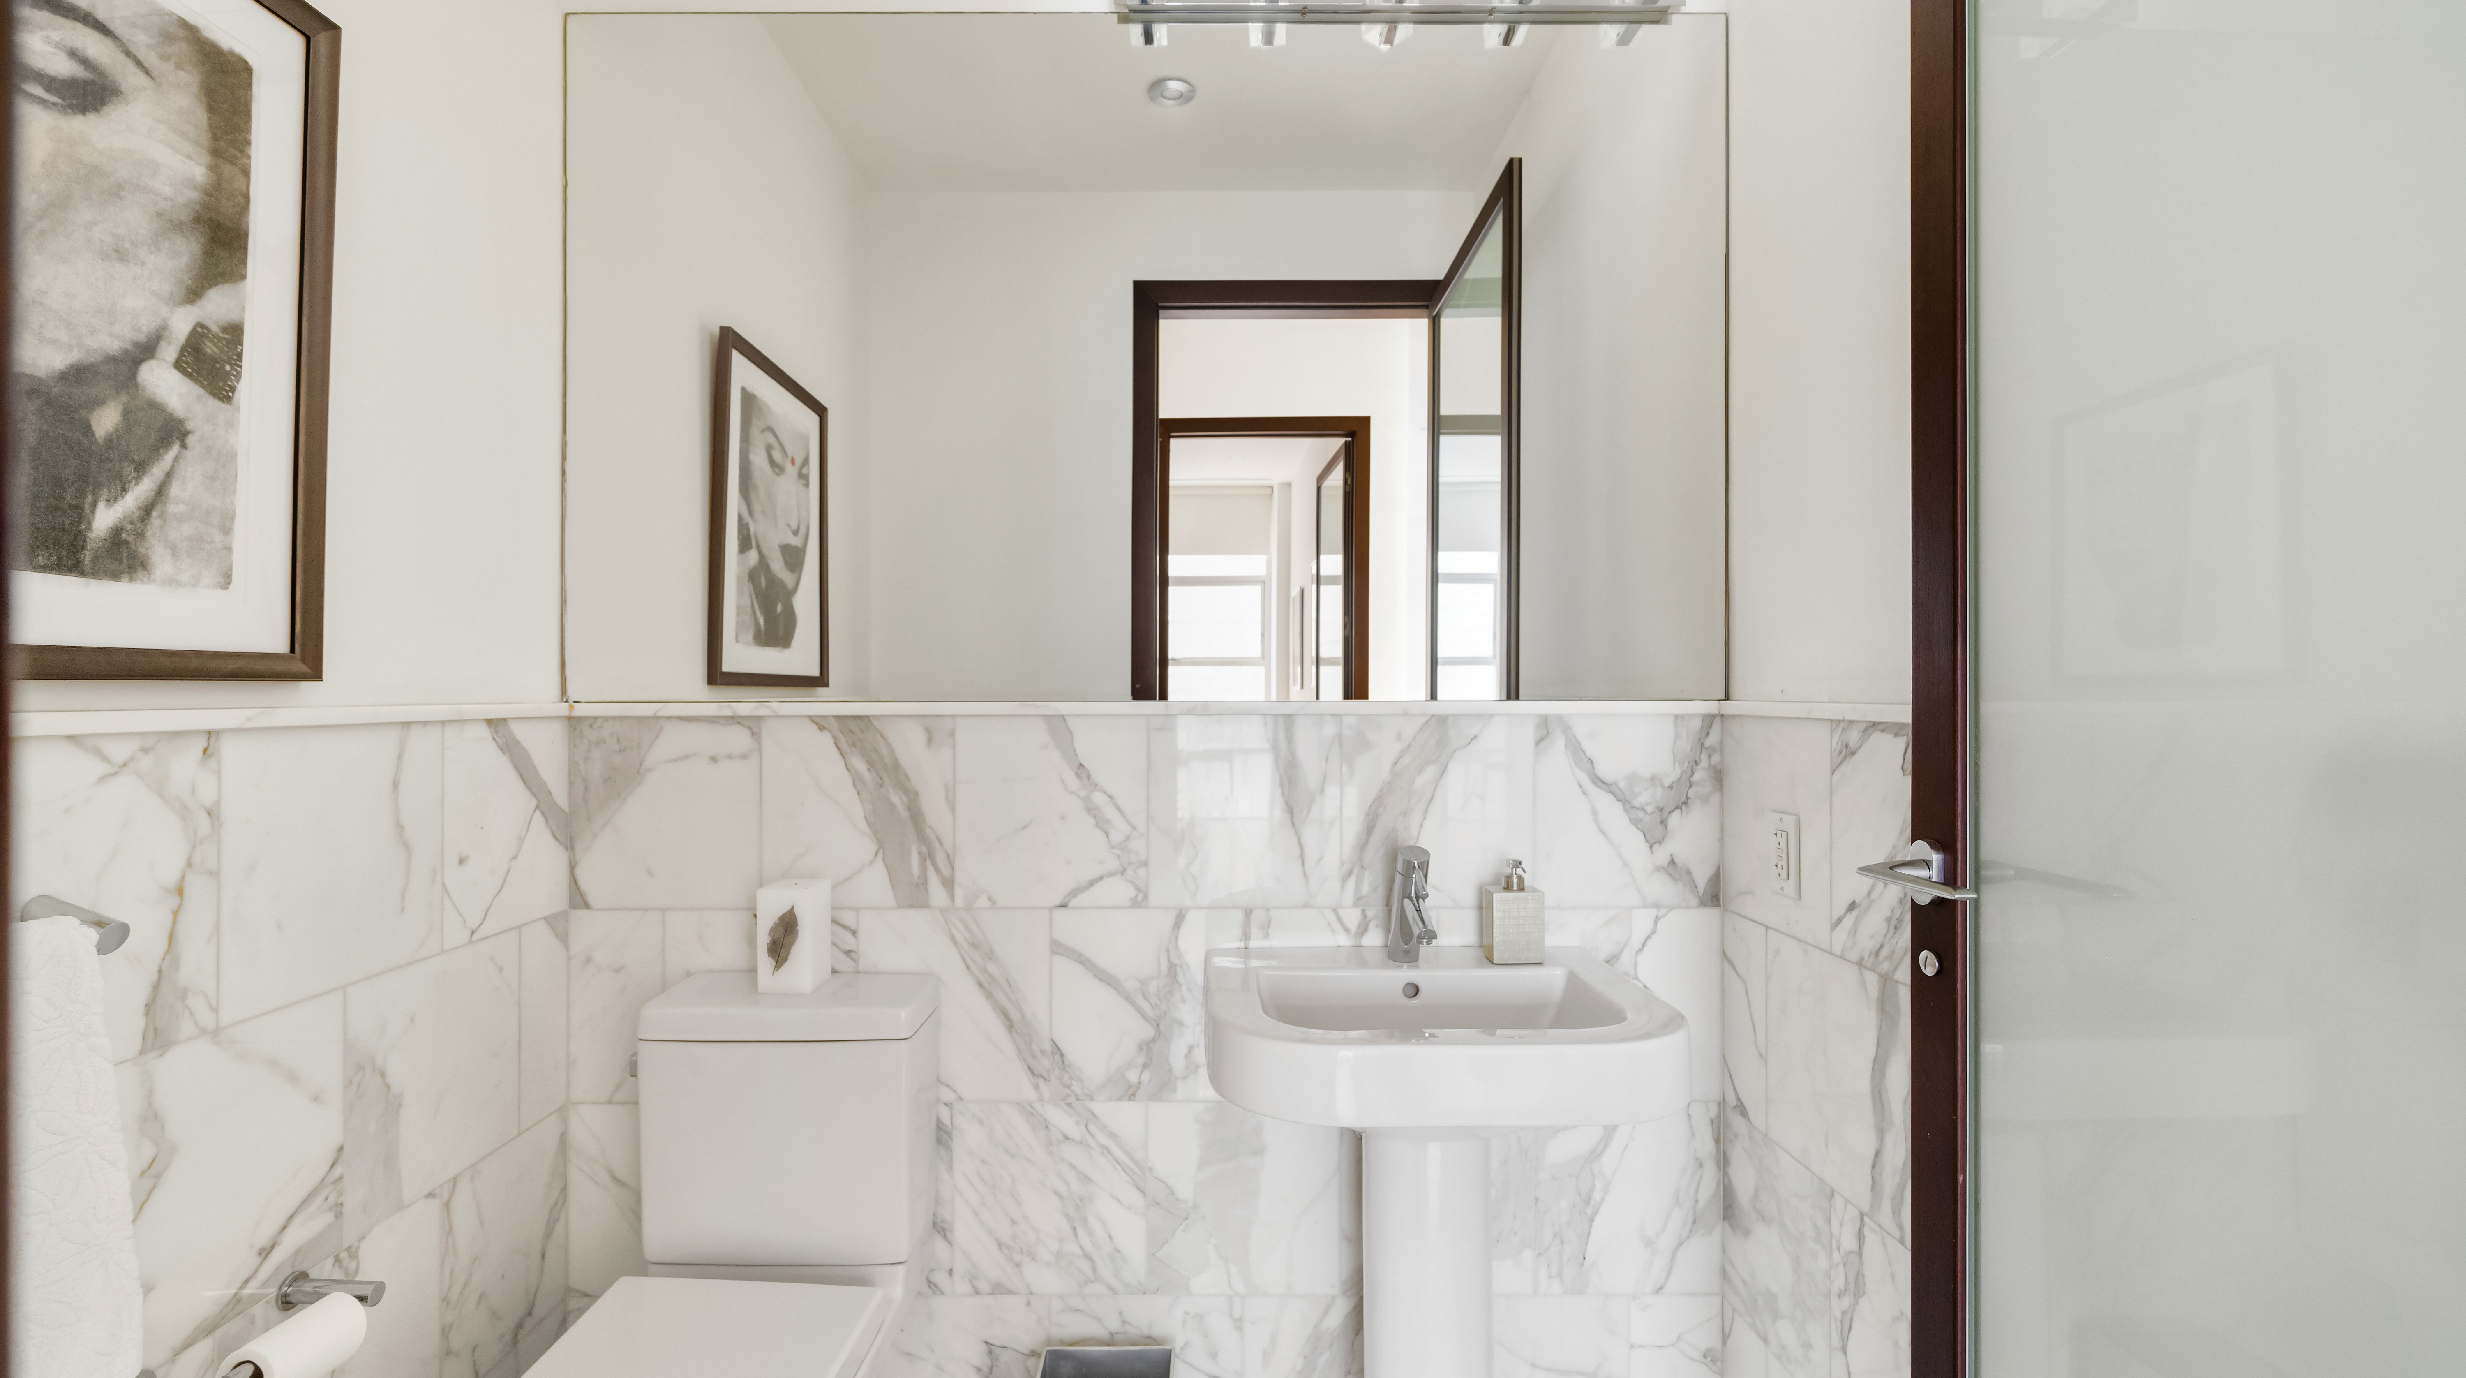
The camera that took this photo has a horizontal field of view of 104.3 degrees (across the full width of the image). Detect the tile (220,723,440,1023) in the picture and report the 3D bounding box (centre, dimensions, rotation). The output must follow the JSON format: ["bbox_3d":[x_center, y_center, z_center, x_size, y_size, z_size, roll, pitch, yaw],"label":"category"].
[{"bbox_3d":[-1.042,0.196,1.119,0.012,0.304,0.286,0,0,-2],"label":"tile"}]

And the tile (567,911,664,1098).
[{"bbox_3d":[-0.973,0.500,1.518,0.152,0.305,0.010,0,0,0],"label":"tile"}]

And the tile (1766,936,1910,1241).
[{"bbox_3d":[0.787,0.498,1.246,0.015,0.304,0.290,0,0,-2],"label":"tile"}]

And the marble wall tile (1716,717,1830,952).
[{"bbox_3d":[0.782,0.195,1.379,0.015,0.304,0.263,0,0,-2],"label":"marble wall tile"}]

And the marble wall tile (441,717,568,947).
[{"bbox_3d":[-1.049,0.196,1.387,0.012,0.304,0.251,0,0,-2],"label":"marble wall tile"}]

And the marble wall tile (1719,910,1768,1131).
[{"bbox_3d":[0.780,0.500,1.449,0.012,0.304,0.121,0,0,2],"label":"marble wall tile"}]

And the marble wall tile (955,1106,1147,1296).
[{"bbox_3d":[-0.287,0.804,1.518,0.308,0.306,0.010,0,0,0],"label":"marble wall tile"}]

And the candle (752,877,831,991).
[{"bbox_3d":[-0.653,0.368,1.432,0.077,0.150,0.076,0,0,0],"label":"candle"}]

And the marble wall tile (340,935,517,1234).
[{"bbox_3d":[-1.046,0.500,1.261,0.012,0.304,0.286,0,0,-2],"label":"marble wall tile"}]

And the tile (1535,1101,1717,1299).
[{"bbox_3d":[0.623,0.804,1.520,0.295,0.305,0.015,0,0,0],"label":"tile"}]

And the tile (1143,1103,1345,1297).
[{"bbox_3d":[0.018,0.804,1.518,0.304,0.304,0.012,0,0,0],"label":"tile"}]

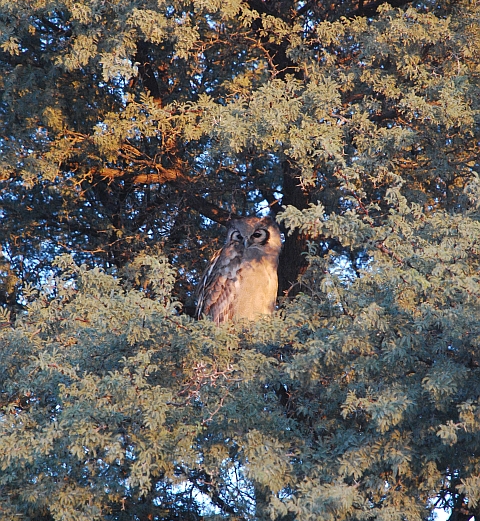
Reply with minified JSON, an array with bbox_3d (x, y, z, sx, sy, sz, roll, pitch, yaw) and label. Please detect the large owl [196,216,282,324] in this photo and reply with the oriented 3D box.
[{"bbox_3d":[-0.006,0.095,16.700,0.260,0.560,0.280,11,-16,-41],"label":"large owl"}]

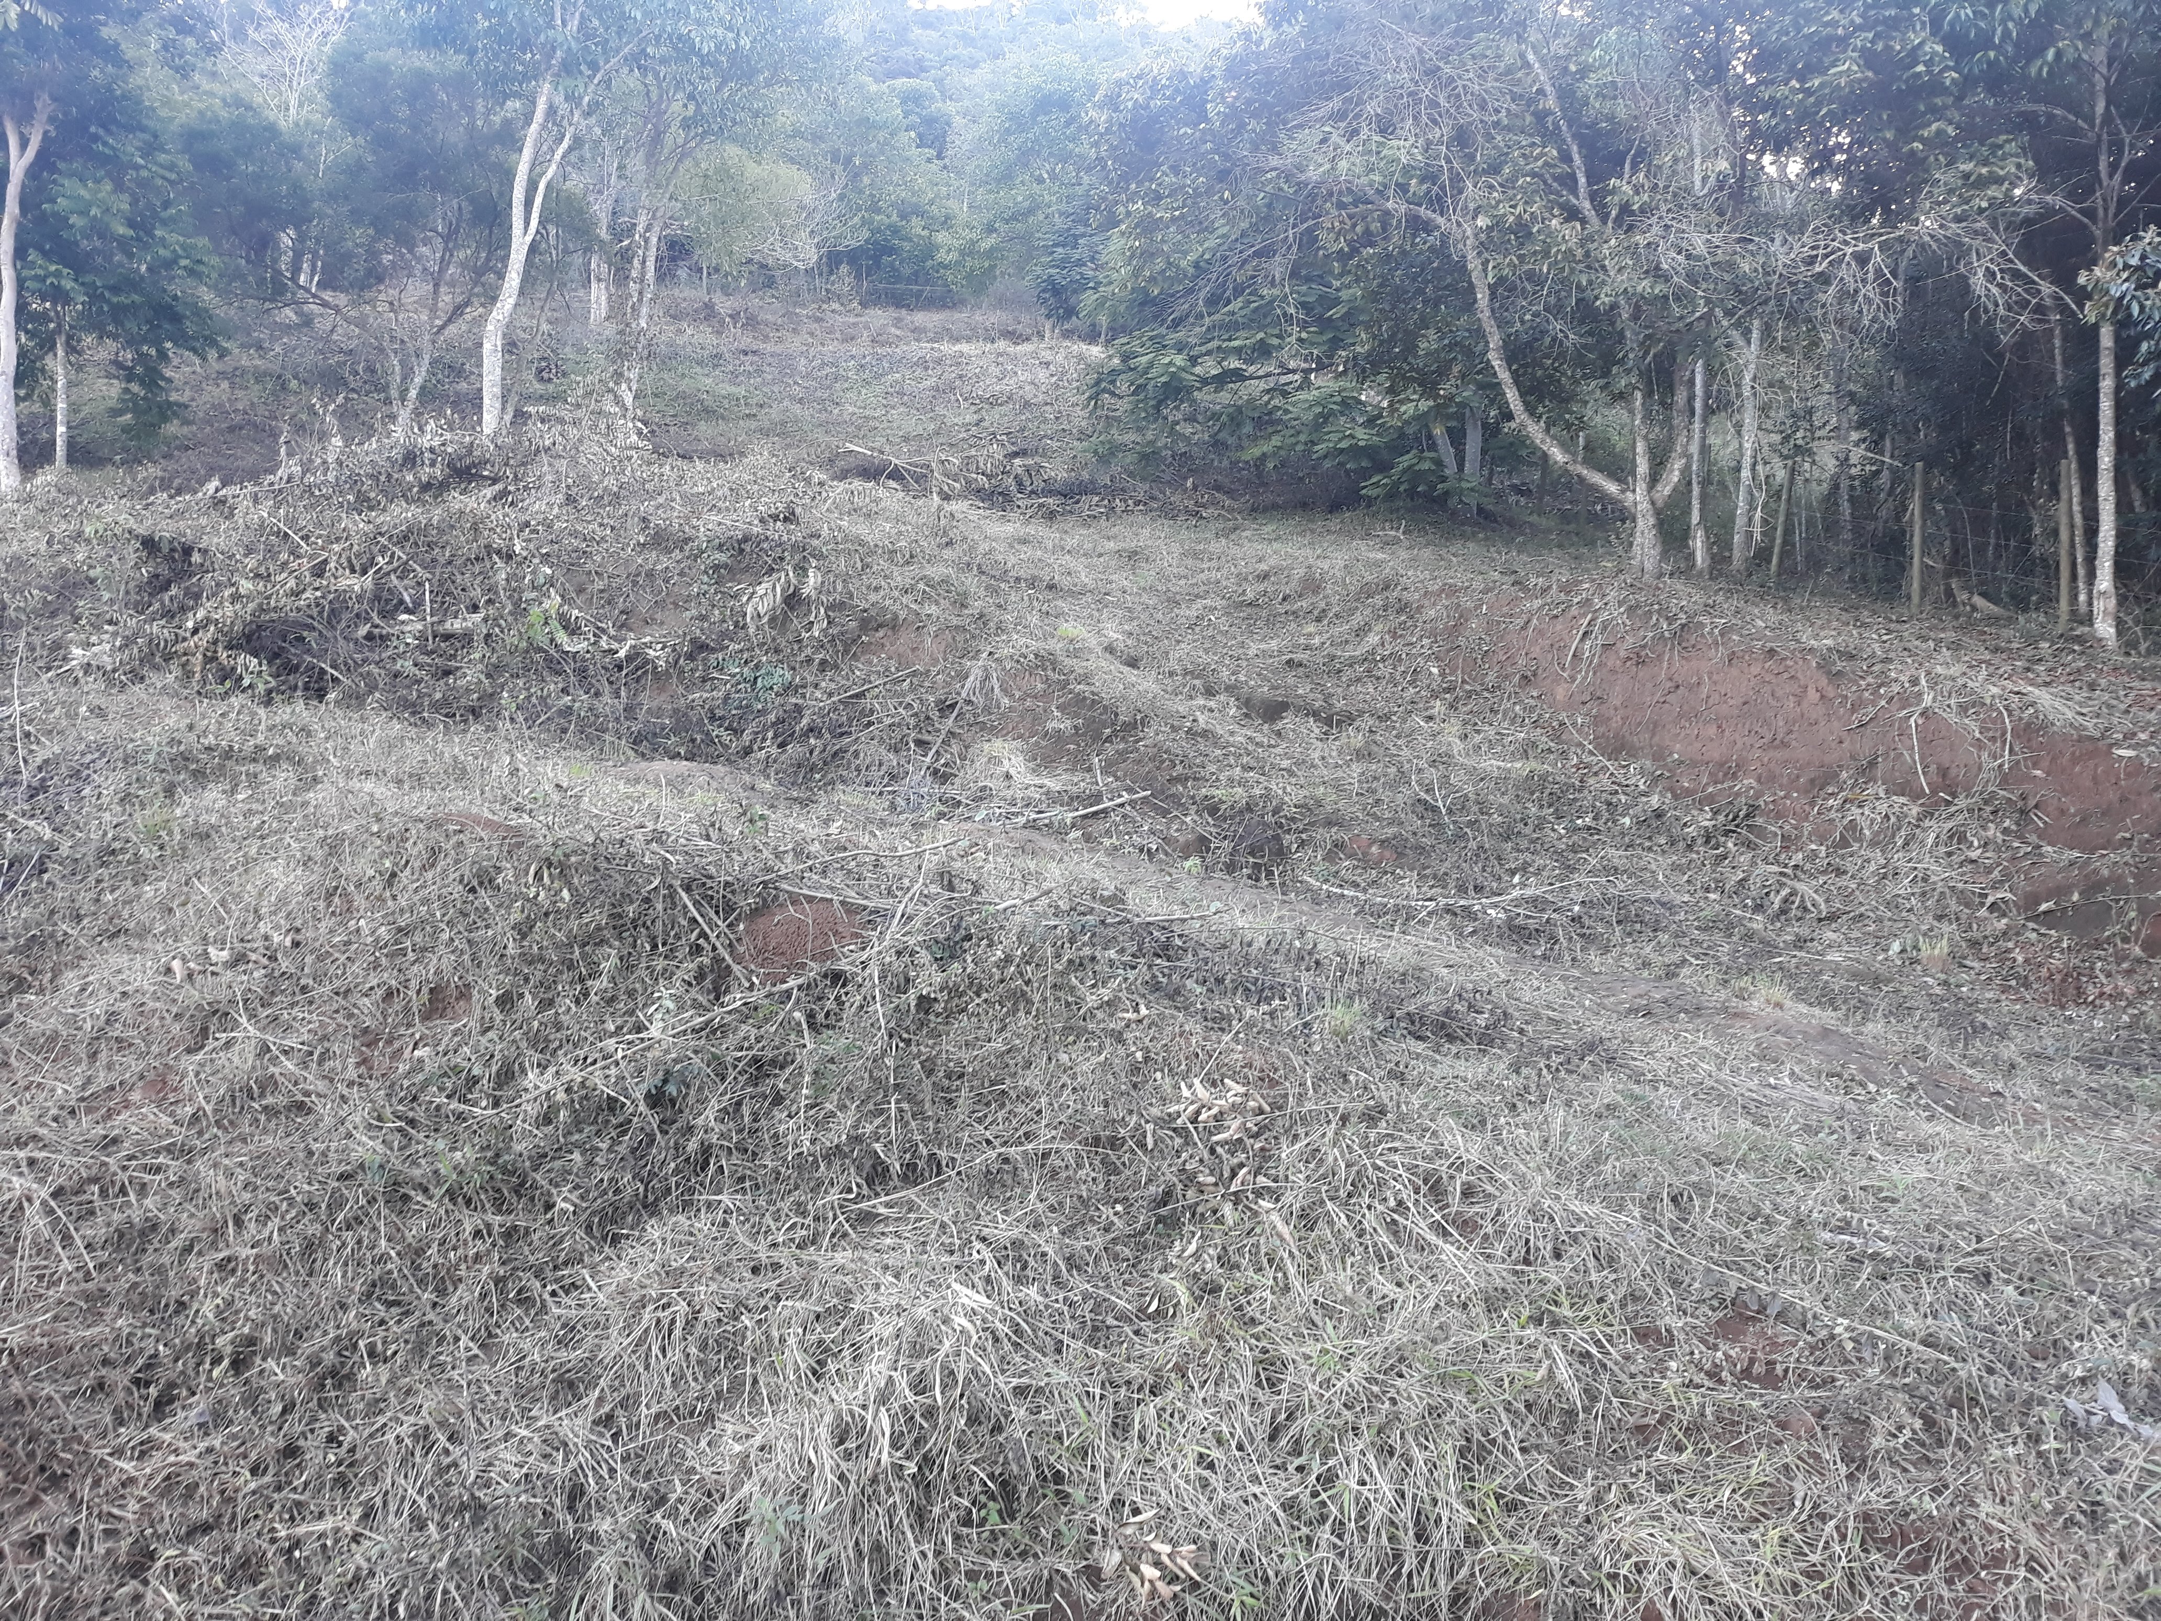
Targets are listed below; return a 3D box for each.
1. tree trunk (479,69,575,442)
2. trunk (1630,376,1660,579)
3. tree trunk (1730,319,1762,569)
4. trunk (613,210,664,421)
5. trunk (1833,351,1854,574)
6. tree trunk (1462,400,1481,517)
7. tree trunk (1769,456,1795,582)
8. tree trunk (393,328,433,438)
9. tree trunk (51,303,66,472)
[{"bbox_3d":[-6.396,-6.465,19.500,1.061,4.316,0.700,0,2,0],"label":"tree trunk"},{"bbox_3d":[6.356,-3.749,19.000,0.314,2.189,0.300,0,2,0],"label":"trunk"},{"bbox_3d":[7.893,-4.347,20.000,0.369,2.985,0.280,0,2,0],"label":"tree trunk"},{"bbox_3d":[-6.036,-6.738,23.000,0.648,2.903,0.450,0,2,0],"label":"trunk"},{"bbox_3d":[9.497,-4.280,21.000,0.245,2.776,0.220,0,2,0],"label":"trunk"},{"bbox_3d":[5.693,-5.116,24.500,0.262,1.669,0.250,0,2,0],"label":"tree trunk"},{"bbox_3d":[8.448,-3.518,20.300,0.316,1.444,0.200,0,2,0],"label":"tree trunk"},{"bbox_3d":[-8.110,-5.205,20.500,0.498,1.355,0.350,0,2,0],"label":"tree trunk"},{"bbox_3d":[-11.826,-4.883,19.500,0.152,1.973,0.150,0,2,0],"label":"tree trunk"}]

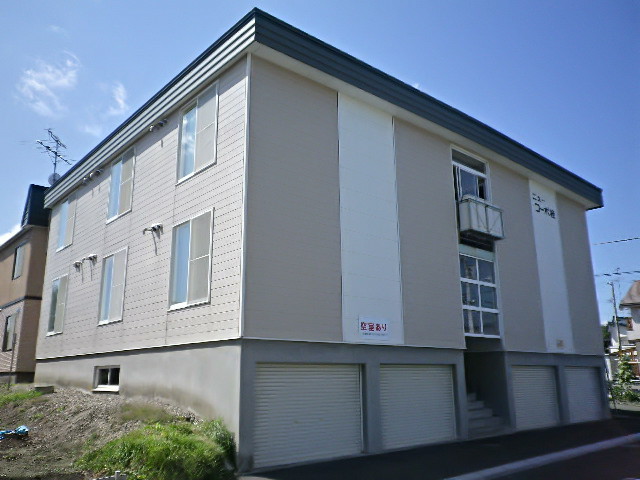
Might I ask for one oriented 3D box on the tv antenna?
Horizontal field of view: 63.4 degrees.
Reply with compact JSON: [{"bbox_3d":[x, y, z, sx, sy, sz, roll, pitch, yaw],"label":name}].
[{"bbox_3d":[-10.536,-2.903,20.609,1.350,2.300,2.100,-1,-14,2],"label":"tv antenna"}]

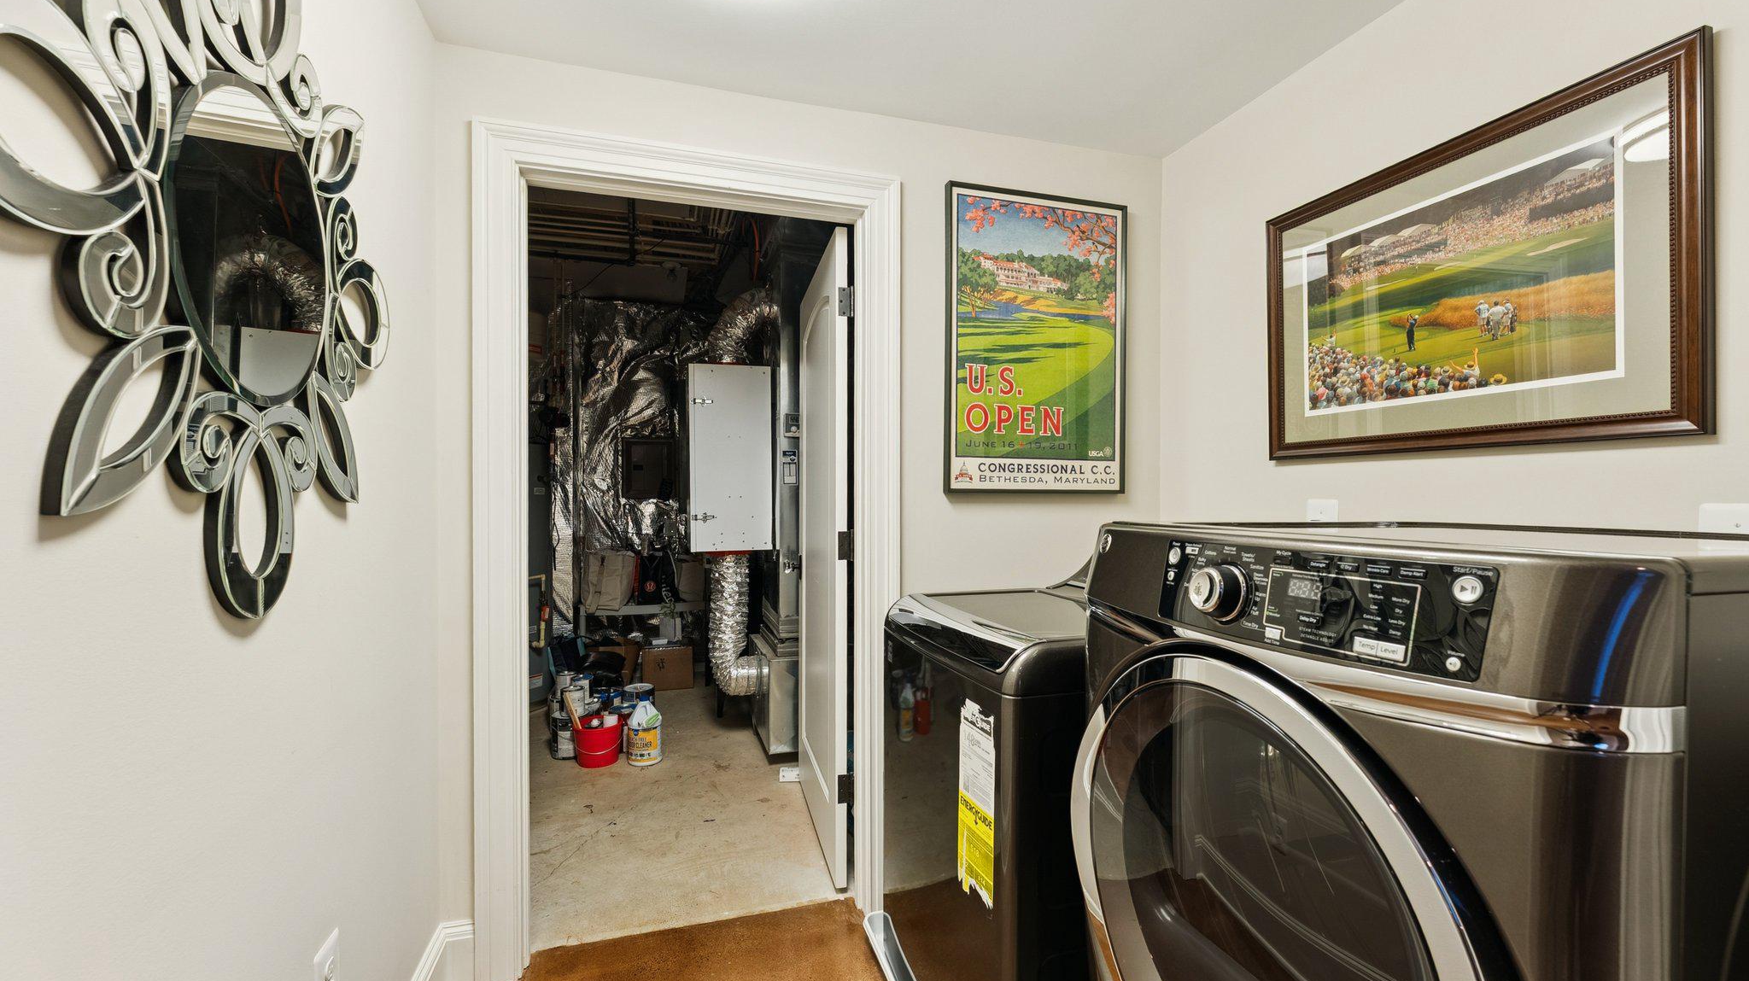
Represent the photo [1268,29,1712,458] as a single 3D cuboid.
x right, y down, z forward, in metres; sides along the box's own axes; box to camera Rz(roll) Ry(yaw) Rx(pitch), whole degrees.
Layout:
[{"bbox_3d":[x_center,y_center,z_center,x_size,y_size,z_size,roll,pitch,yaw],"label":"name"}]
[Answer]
[{"bbox_3d":[1.215,-0.411,1.480,0.030,0.654,0.818,0,0,-17],"label":"photo"}]

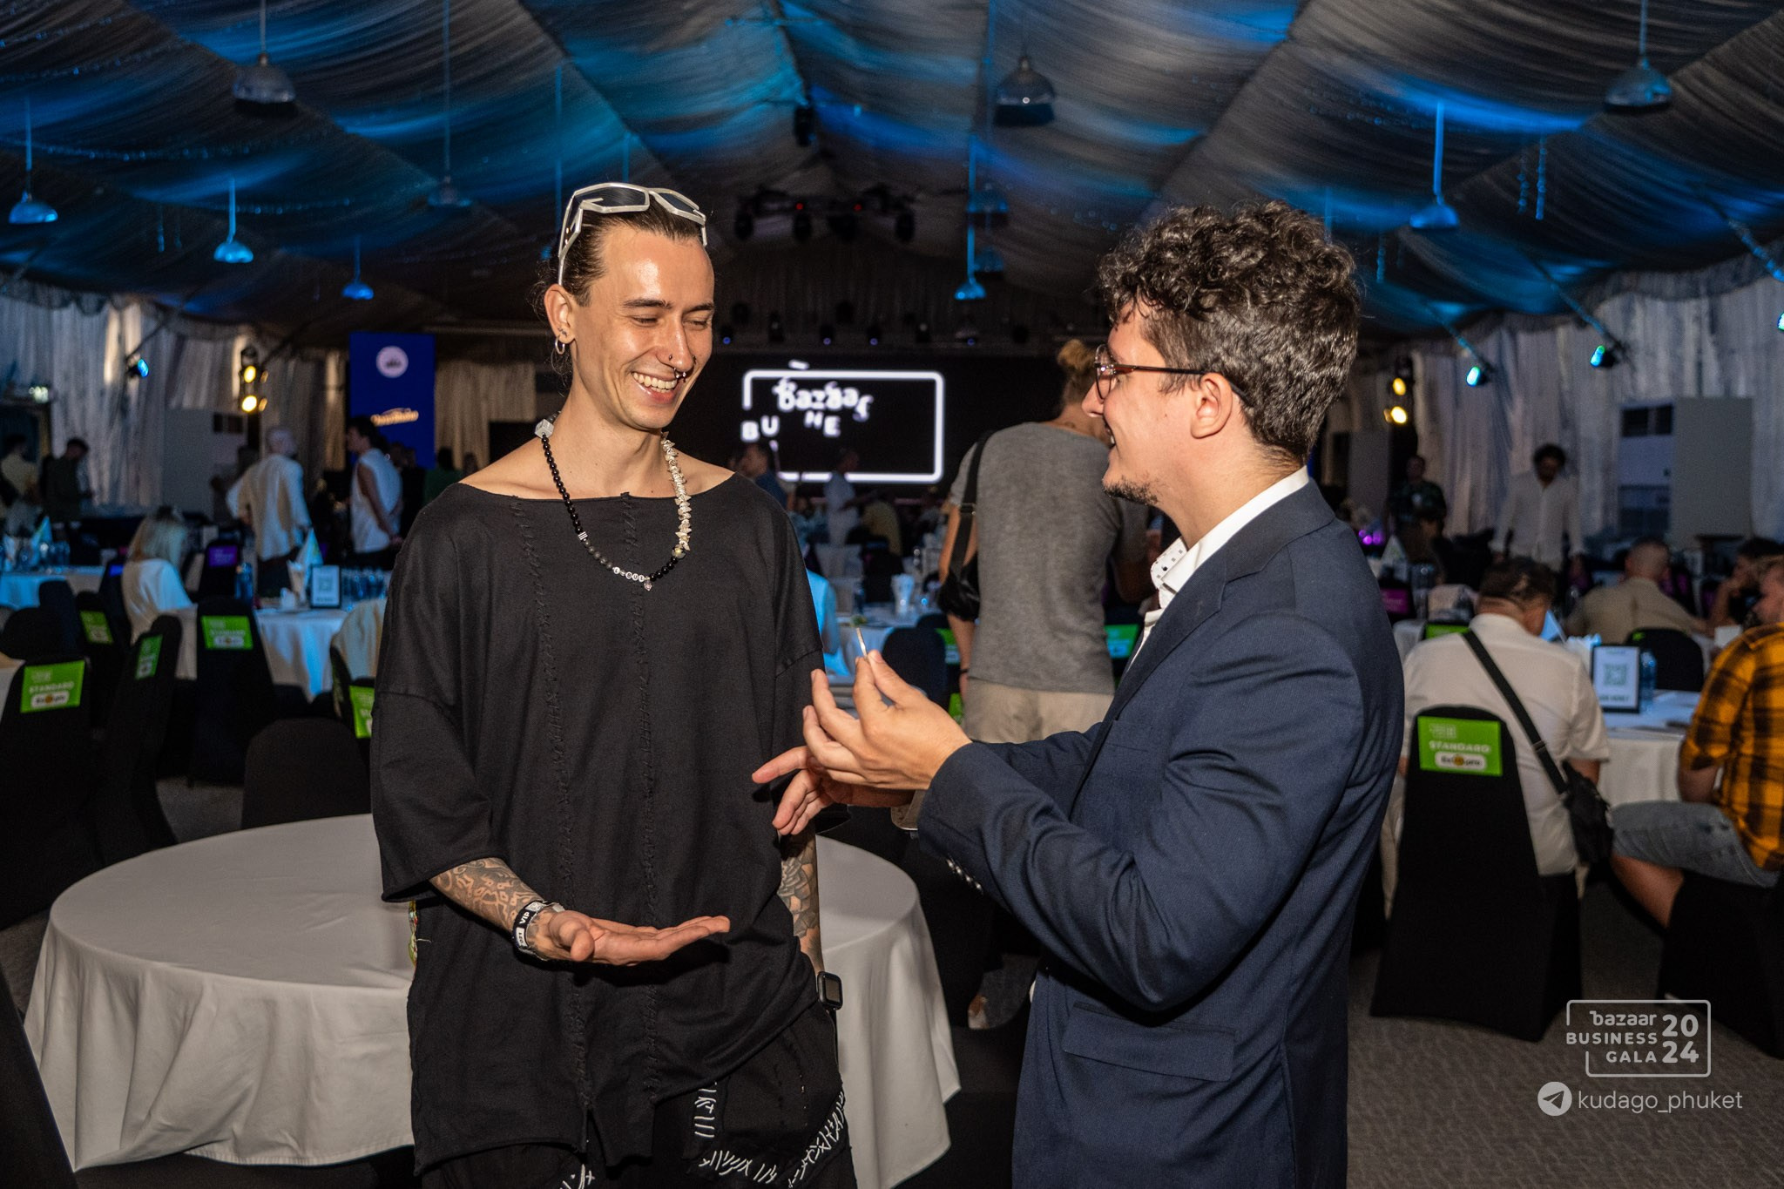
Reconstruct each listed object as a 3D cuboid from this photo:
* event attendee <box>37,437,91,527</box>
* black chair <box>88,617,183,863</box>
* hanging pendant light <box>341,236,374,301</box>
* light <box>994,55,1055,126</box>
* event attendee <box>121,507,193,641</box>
[{"bbox_3d":[-7.843,-0.687,16.510,0.460,1.650,0.480,-1,5,-15],"label":"event attendee"},{"bbox_3d":[-3.082,0.561,6.774,0.570,0.910,0.470,1,4,2],"label":"black chair"},{"bbox_3d":[-7.058,-4.326,22.900,0.420,0.800,0.420,1,3,0],"label":"hanging pendant light"},{"bbox_3d":[0.947,-3.619,12.400,0.420,0.460,0.420,1,3,0],"label":"light"},{"bbox_3d":[-4.281,0.102,10.251,0.500,1.240,0.720,5,7,42],"label":"event attendee"}]

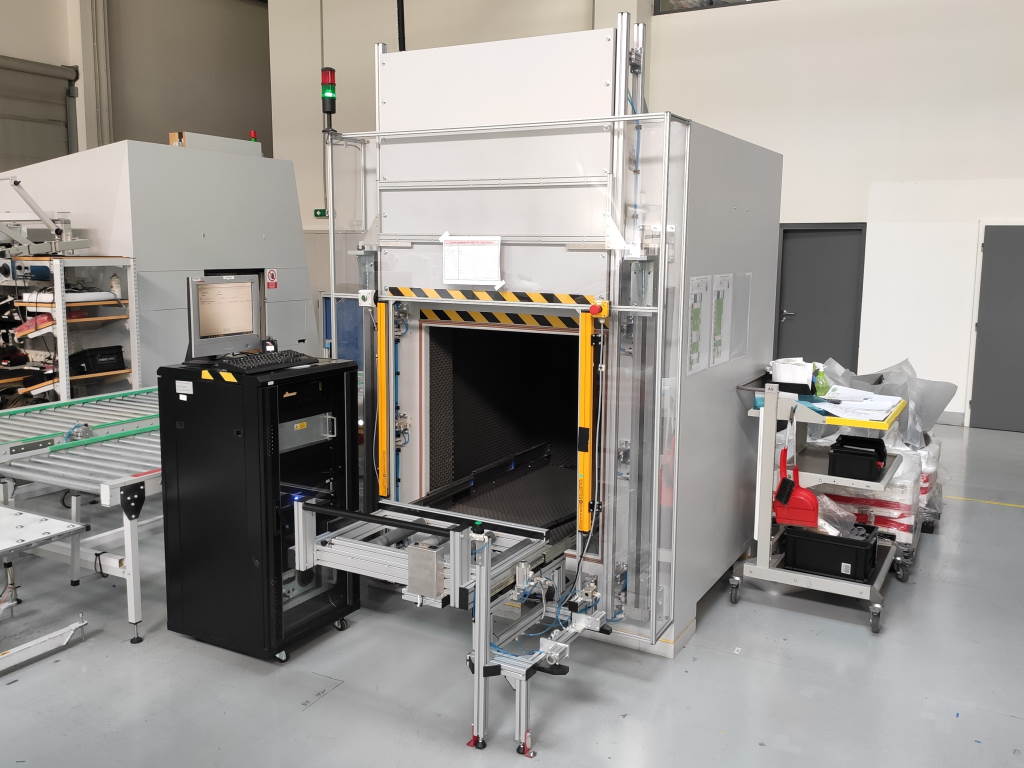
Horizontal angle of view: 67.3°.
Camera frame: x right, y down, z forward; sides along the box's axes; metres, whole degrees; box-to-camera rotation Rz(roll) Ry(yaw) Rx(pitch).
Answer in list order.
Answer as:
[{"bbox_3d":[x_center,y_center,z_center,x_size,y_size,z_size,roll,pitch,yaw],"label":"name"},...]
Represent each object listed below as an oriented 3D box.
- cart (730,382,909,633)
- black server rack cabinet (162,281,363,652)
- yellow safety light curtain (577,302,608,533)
[{"bbox_3d":[1.638,0.543,4.018,0.670,1.140,0.810,6,9,32],"label":"cart"},{"bbox_3d":[-1.153,0.344,3.560,0.616,1.653,0.610,5,10,28],"label":"black server rack cabinet"},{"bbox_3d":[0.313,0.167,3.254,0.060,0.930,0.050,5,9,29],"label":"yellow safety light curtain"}]

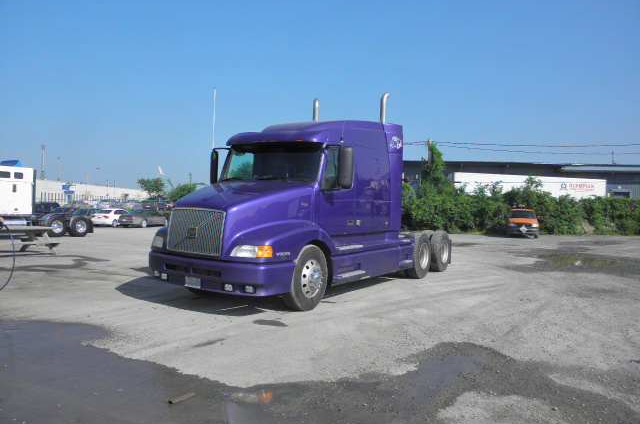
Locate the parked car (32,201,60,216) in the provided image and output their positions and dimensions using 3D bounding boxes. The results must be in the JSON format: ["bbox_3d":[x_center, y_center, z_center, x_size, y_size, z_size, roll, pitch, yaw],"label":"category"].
[{"bbox_3d":[-33.000,-0.450,62.000,1.850,1.600,4.600,0,1,3],"label":"parked car"}]

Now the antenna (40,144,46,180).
[{"bbox_3d":[-85.455,-15.298,160.000,1.500,11.200,1.500,0,1,-28],"label":"antenna"}]

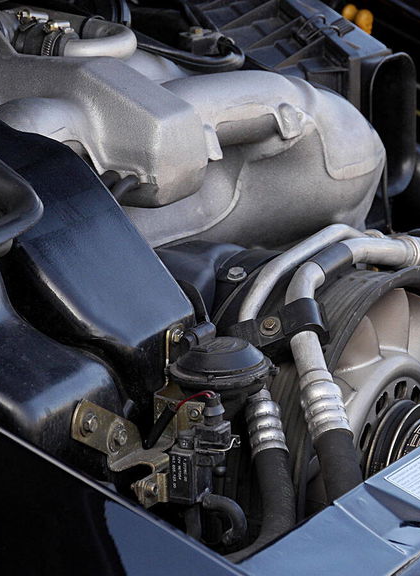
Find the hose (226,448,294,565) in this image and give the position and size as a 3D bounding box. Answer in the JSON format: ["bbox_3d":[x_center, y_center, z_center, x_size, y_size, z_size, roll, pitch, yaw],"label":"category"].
[{"bbox_3d":[0.035,0.141,1.837,0.029,0.075,0.070,12,24,27],"label":"hose"}]

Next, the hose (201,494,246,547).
[{"bbox_3d":[0.009,0.150,1.835,0.031,0.034,0.016,12,24,27],"label":"hose"}]

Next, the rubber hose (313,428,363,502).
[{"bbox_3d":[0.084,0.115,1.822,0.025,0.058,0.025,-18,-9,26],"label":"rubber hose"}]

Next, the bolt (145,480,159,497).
[{"bbox_3d":[-0.038,0.130,1.845,0.009,0.011,0.011,12,24,30],"label":"bolt"}]

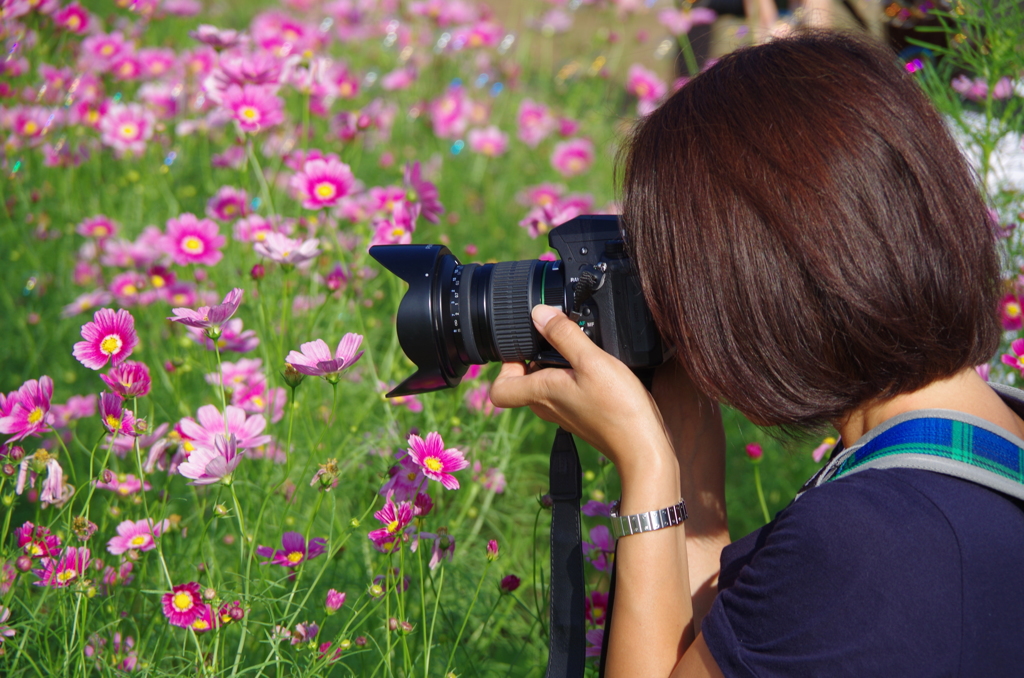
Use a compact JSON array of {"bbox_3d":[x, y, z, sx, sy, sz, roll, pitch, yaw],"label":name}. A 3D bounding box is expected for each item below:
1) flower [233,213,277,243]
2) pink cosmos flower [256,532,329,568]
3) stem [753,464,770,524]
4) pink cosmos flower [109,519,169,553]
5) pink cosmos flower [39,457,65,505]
[{"bbox_3d":[-0.219,-0.094,4.900,0.040,0.018,0.038,0,49,0],"label":"flower"},{"bbox_3d":[-0.159,0.151,4.120,0.049,0.018,0.044,0,28,0],"label":"pink cosmos flower"},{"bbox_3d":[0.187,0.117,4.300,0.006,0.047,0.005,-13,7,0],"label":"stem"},{"bbox_3d":[-0.274,0.145,4.200,0.046,0.018,0.038,1,43,5],"label":"pink cosmos flower"},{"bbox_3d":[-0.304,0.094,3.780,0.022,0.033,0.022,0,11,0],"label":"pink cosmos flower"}]

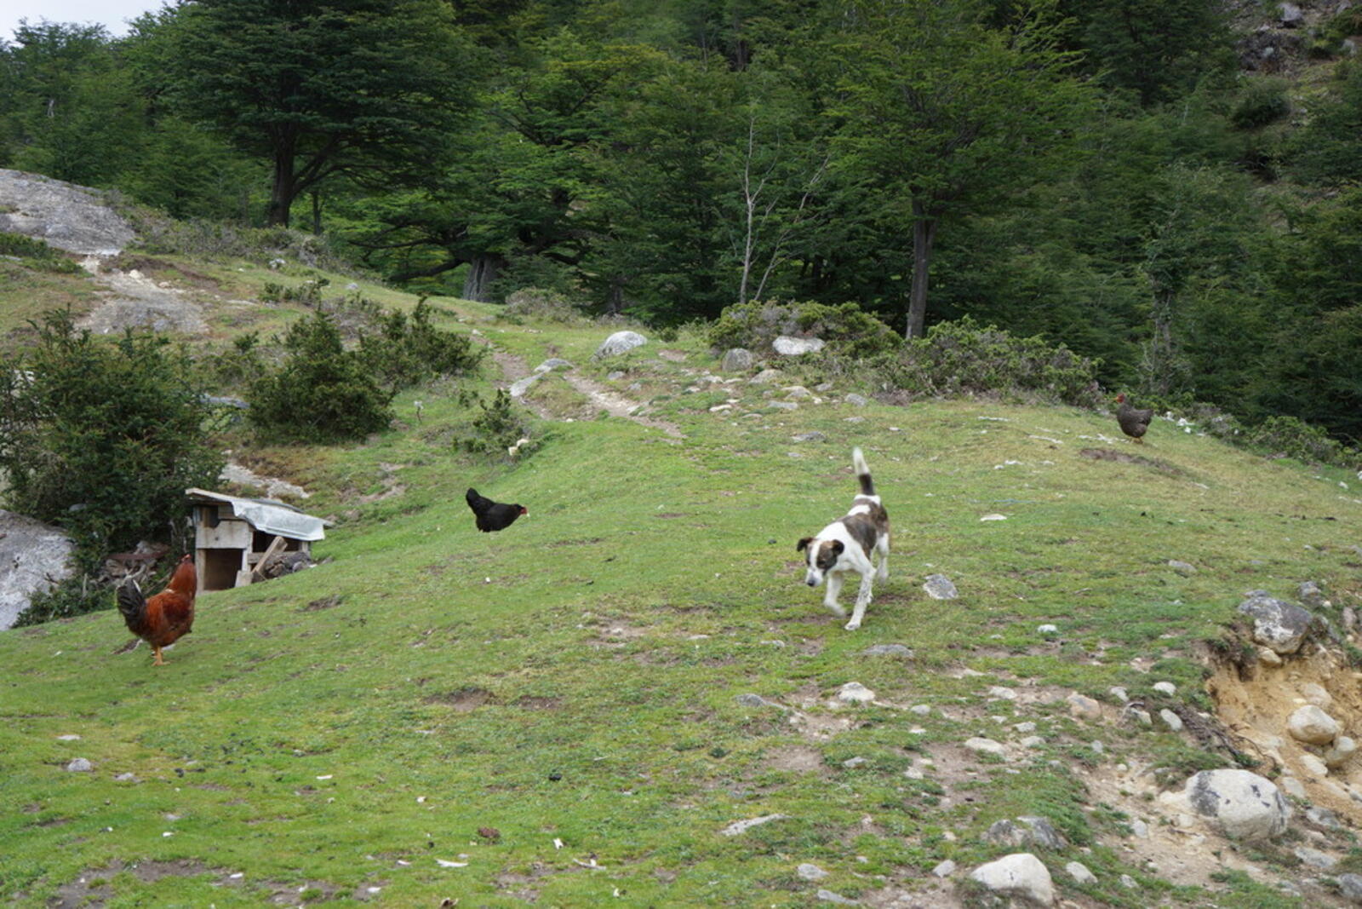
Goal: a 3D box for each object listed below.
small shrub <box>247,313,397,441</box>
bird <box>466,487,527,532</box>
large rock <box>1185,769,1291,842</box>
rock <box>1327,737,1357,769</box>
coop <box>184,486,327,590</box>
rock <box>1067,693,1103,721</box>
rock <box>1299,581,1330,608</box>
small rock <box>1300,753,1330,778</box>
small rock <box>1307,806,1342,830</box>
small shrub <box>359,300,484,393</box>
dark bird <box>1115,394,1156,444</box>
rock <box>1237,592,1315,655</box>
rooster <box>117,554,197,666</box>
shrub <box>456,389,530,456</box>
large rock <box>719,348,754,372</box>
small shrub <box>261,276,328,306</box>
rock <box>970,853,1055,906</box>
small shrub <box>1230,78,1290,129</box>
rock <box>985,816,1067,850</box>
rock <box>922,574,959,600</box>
[{"bbox_3d":[-3.332,-0.713,21.000,1.318,1.159,1.250,0,2,0],"label":"small shrub"},{"bbox_3d":[-1.200,0.367,14.800,0.420,0.310,0.200,1,3,12],"label":"bird"},{"bbox_3d":[1.937,1.219,7.900,0.363,0.239,0.300,0,2,0],"label":"large rock"},{"bbox_3d":[2.531,1.139,8.700,0.111,0.116,0.120,0,2,0],"label":"rock"},{"bbox_3d":[-2.690,0.543,14.400,0.560,0.640,0.780,2,4,27],"label":"coop"},{"bbox_3d":[1.443,0.899,8.100,0.125,0.085,0.100,1,4,10],"label":"rock"},{"bbox_3d":[2.873,0.634,10.300,0.140,0.110,0.120,1,4,16],"label":"rock"},{"bbox_3d":[2.401,1.176,8.600,0.109,0.088,0.100,0,2,0],"label":"small rock"},{"bbox_3d":[2.097,1.184,7.400,0.110,0.065,0.090,1,4,16],"label":"small rock"},{"bbox_3d":[-2.860,-1.194,25.000,1.330,0.968,1.200,0,2,0],"label":"small shrub"},{"bbox_3d":[3.703,-0.295,18.500,0.350,0.420,0.200,-1,3,-18],"label":"dark bird"},{"bbox_3d":[2.540,0.718,9.700,0.310,0.250,0.270,1,4,15],"label":"rock"},{"bbox_3d":[-2.496,0.739,10.800,0.420,0.530,0.210,-1,3,-25],"label":"rooster"},{"bbox_3d":[-1.526,-0.260,18.500,0.580,0.530,0.520,0,4,-5],"label":"shrub"},{"bbox_3d":[0.554,-0.933,22.500,0.330,0.220,0.280,0,4,1],"label":"large rock"},{"bbox_3d":[-5.802,-2.437,34.000,0.974,0.409,0.800,0,2,0],"label":"small shrub"},{"bbox_3d":[0.876,1.123,6.000,0.220,0.115,0.180,1,4,8],"label":"rock"},{"bbox_3d":[16.591,-10.048,65.000,1.655,1.417,1.600,0,2,0],"label":"small shrub"},{"bbox_3d":[1.139,1.249,7.500,0.263,0.107,0.200,0,2,0],"label":"rock"},{"bbox_3d":[1.233,0.630,10.800,0.170,0.100,0.140,0,4,7],"label":"rock"}]

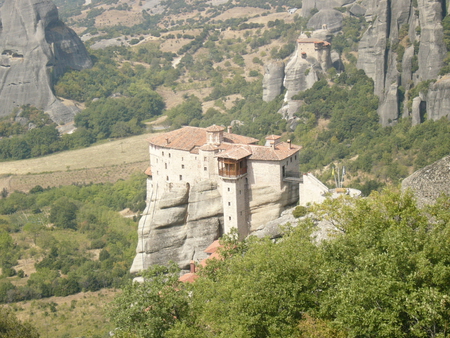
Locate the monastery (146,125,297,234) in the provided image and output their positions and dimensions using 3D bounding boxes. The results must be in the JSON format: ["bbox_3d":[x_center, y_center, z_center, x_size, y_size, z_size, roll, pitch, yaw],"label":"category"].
[{"bbox_3d":[-0.412,1.639,227.948,28.950,20.747,16.405,7,18,29],"label":"monastery"}]

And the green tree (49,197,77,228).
[{"bbox_3d":[-64.970,17.500,450.000,11.500,11.500,11.500,-2,15,0],"label":"green tree"}]

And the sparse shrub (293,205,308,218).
[{"bbox_3d":[14.646,8.245,217.000,2.800,2.400,2.600,7,18,29],"label":"sparse shrub"}]

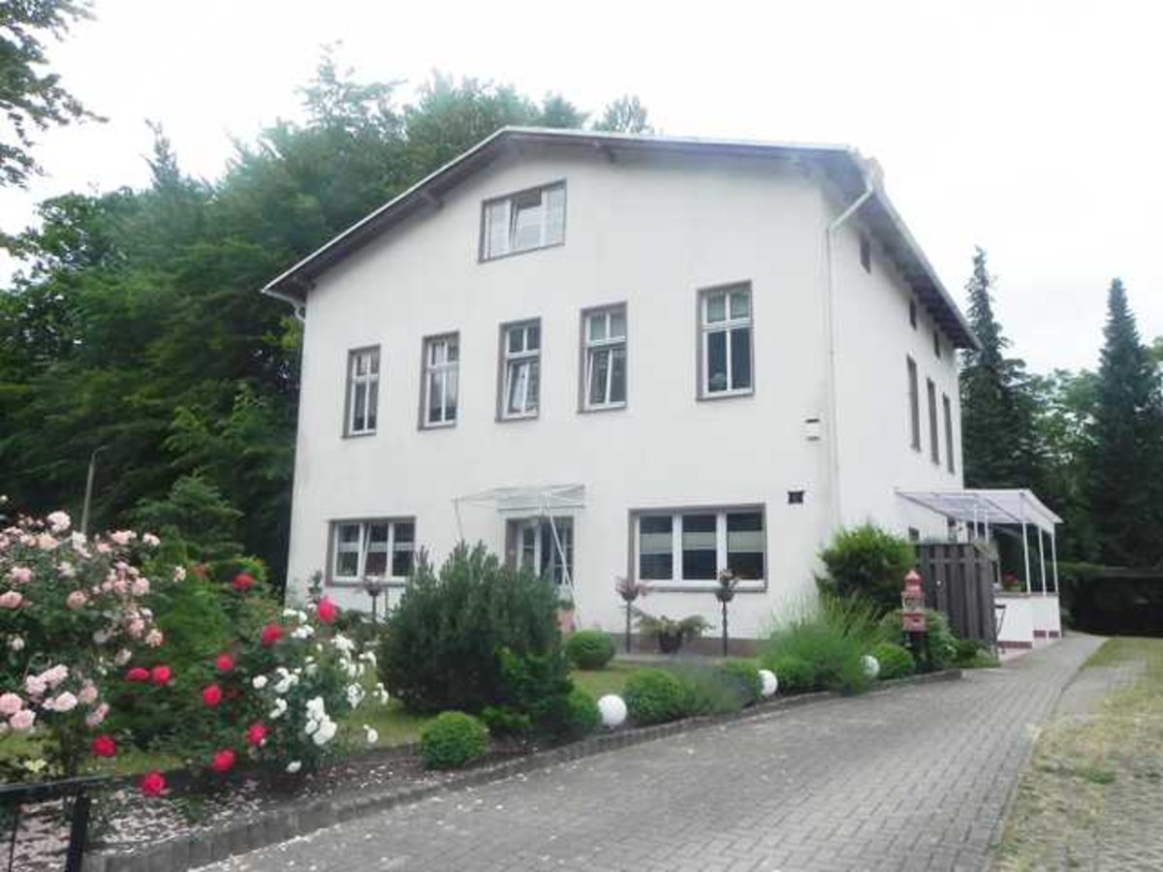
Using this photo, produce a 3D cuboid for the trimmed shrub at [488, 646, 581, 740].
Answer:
[{"bbox_3d":[-0.428,2.333,7.950,0.820,0.860,0.800,1,-10,0],"label":"trimmed shrub"}]

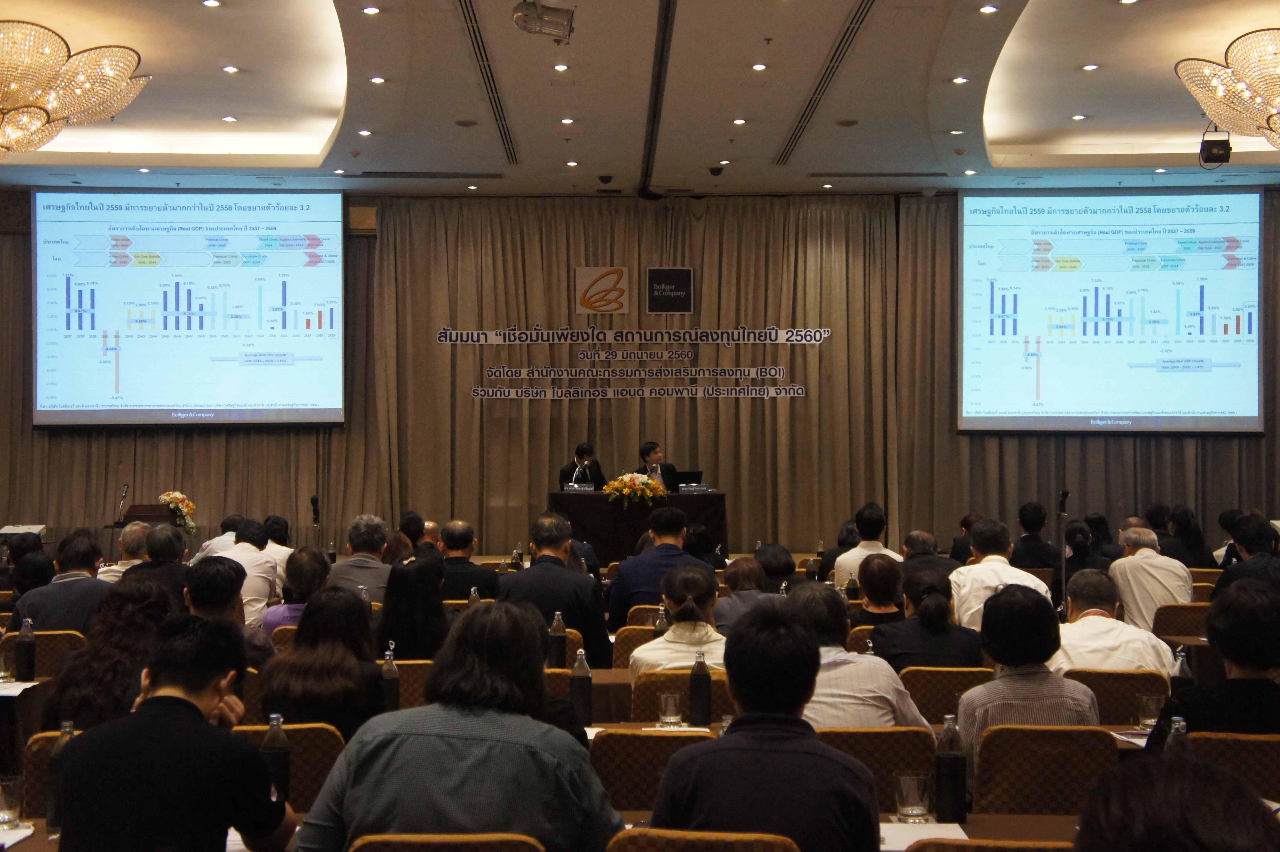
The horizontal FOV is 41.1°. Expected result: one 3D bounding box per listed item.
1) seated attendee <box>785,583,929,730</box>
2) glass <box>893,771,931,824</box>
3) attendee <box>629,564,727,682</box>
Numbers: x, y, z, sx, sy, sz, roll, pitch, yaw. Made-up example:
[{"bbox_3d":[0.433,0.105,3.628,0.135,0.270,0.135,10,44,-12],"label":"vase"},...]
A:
[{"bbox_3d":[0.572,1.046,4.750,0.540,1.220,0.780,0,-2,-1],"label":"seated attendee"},{"bbox_3d":[0.604,0.825,3.780,0.080,0.102,0.080,0,-2,-1],"label":"glass"},{"bbox_3d":[0.190,1.105,6.400,0.470,1.210,0.750,0,-1,-1],"label":"attendee"}]

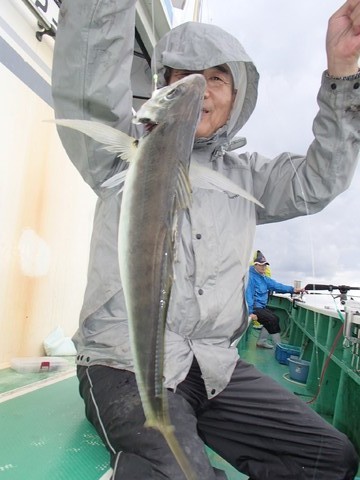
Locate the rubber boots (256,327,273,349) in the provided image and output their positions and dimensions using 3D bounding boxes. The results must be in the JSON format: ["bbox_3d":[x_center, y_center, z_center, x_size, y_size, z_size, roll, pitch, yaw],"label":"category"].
[{"bbox_3d":[1.182,1.356,5.400,0.270,0.290,0.105,-5,-9,34],"label":"rubber boots"}]

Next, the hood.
[{"bbox_3d":[0.064,-0.377,0.930,0.250,0.280,0.250,-1,1,7],"label":"hood"}]

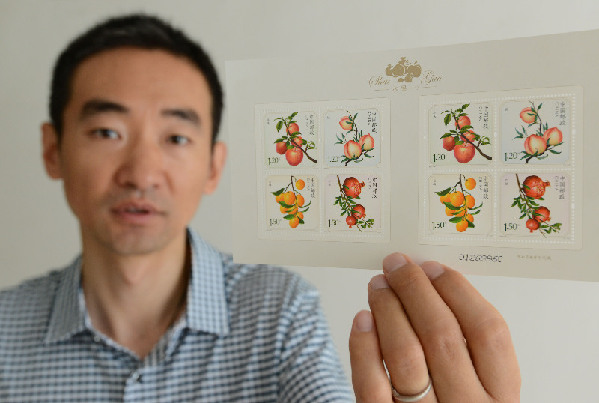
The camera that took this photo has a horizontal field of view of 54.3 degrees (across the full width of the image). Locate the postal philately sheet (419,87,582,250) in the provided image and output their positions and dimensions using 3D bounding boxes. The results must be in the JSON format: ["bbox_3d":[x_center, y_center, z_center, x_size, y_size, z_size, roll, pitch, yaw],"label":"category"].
[{"bbox_3d":[0.093,-0.015,0.274,0.073,0.073,0.005,0,1,20],"label":"postal philately sheet"}]

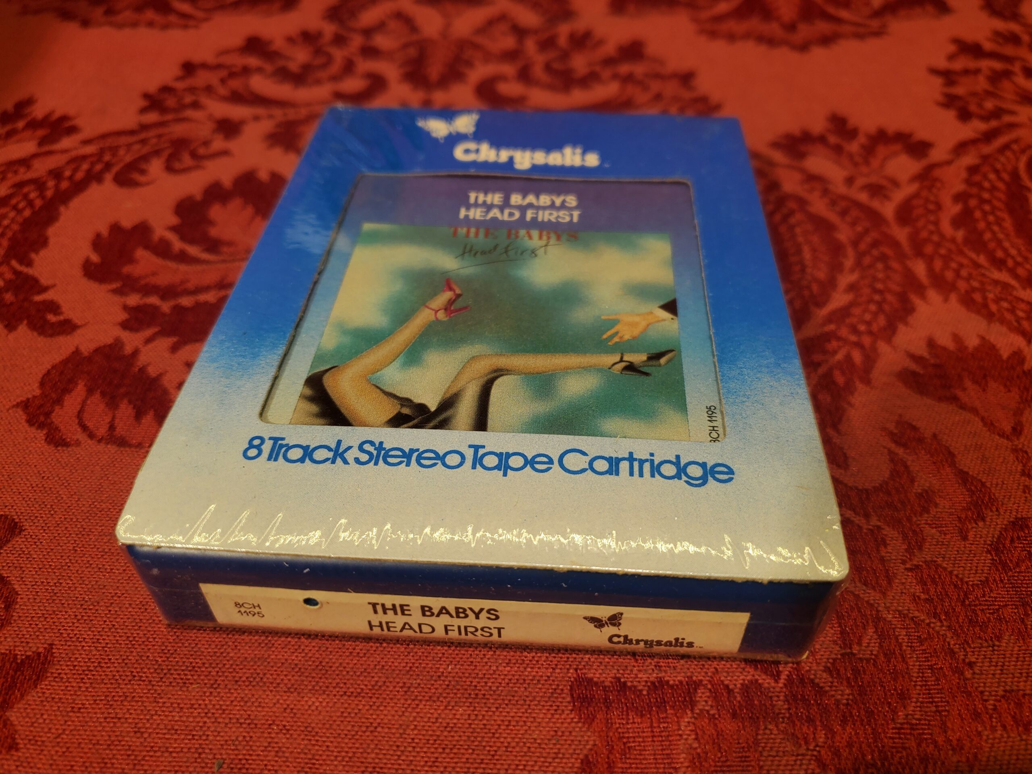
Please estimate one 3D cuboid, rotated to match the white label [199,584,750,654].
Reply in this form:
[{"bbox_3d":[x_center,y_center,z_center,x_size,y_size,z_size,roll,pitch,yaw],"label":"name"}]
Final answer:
[{"bbox_3d":[-0.007,0.036,0.119,0.083,0.012,0.001,2,46,4],"label":"white label"}]

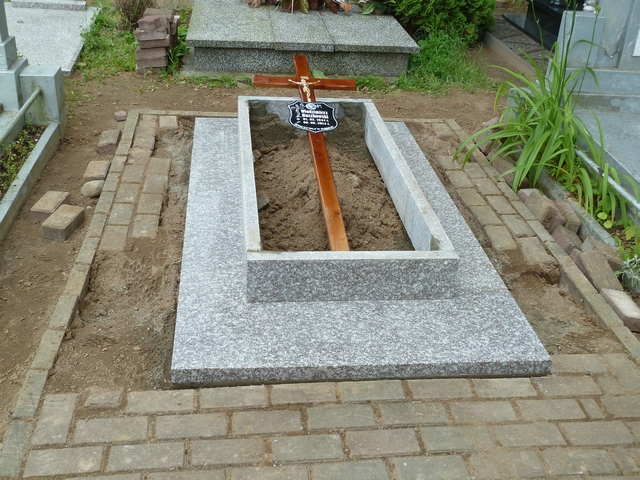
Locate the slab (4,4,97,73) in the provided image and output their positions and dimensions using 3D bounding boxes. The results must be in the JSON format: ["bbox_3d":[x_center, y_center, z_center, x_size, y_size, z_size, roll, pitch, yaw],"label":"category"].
[{"bbox_3d":[-2.236,-1.575,5.707,0.870,0.046,1.995,0,29,-8],"label":"slab"}]

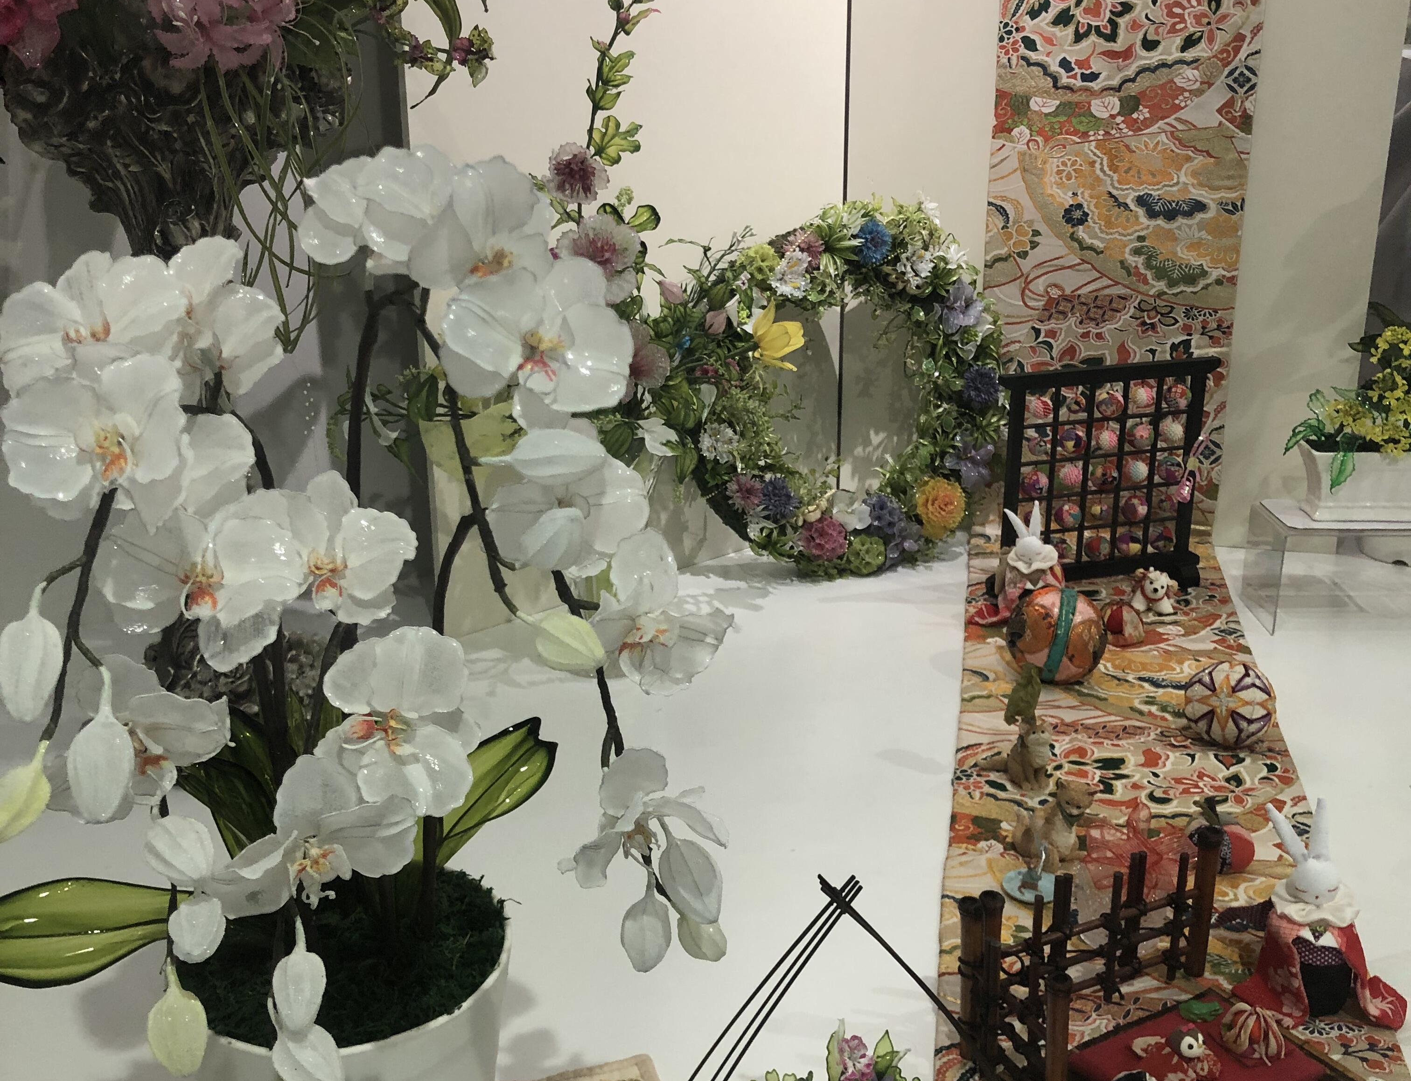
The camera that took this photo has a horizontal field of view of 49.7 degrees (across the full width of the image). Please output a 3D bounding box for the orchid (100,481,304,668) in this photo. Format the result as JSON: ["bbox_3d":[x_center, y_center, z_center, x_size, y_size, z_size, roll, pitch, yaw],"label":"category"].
[{"bbox_3d":[-0.215,0.016,0.654,0.085,0.078,0.040,-5,22,-11],"label":"orchid"}]

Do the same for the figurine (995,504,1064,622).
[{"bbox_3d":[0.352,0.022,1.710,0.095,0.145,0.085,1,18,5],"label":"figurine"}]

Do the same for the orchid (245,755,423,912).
[{"bbox_3d":[-0.168,0.131,0.681,0.082,0.072,0.050,0,21,3],"label":"orchid"}]

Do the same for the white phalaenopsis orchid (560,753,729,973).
[{"bbox_3d":[-0.031,0.164,0.780,0.084,0.115,0.060,-2,18,-5],"label":"white phalaenopsis orchid"}]

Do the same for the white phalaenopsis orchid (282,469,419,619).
[{"bbox_3d":[-0.166,0.004,0.700,0.068,0.072,0.046,-4,19,-11],"label":"white phalaenopsis orchid"}]

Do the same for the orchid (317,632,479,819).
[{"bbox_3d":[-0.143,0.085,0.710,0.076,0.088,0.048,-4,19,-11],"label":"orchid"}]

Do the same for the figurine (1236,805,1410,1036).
[{"bbox_3d":[0.427,0.250,1.057,0.117,0.159,0.078,5,22,15],"label":"figurine"}]

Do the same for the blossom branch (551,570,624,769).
[{"bbox_3d":[-0.057,0.062,0.727,0.036,0.098,0.030,-1,21,0],"label":"blossom branch"}]

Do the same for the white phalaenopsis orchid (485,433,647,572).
[{"bbox_3d":[-0.065,-0.016,0.720,0.077,0.070,0.050,-4,19,-11],"label":"white phalaenopsis orchid"}]

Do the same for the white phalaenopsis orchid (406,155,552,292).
[{"bbox_3d":[-0.098,-0.137,0.660,0.068,0.068,0.050,-6,19,-16],"label":"white phalaenopsis orchid"}]

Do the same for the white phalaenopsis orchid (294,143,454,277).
[{"bbox_3d":[-0.146,-0.146,0.670,0.072,0.063,0.055,10,21,29],"label":"white phalaenopsis orchid"}]

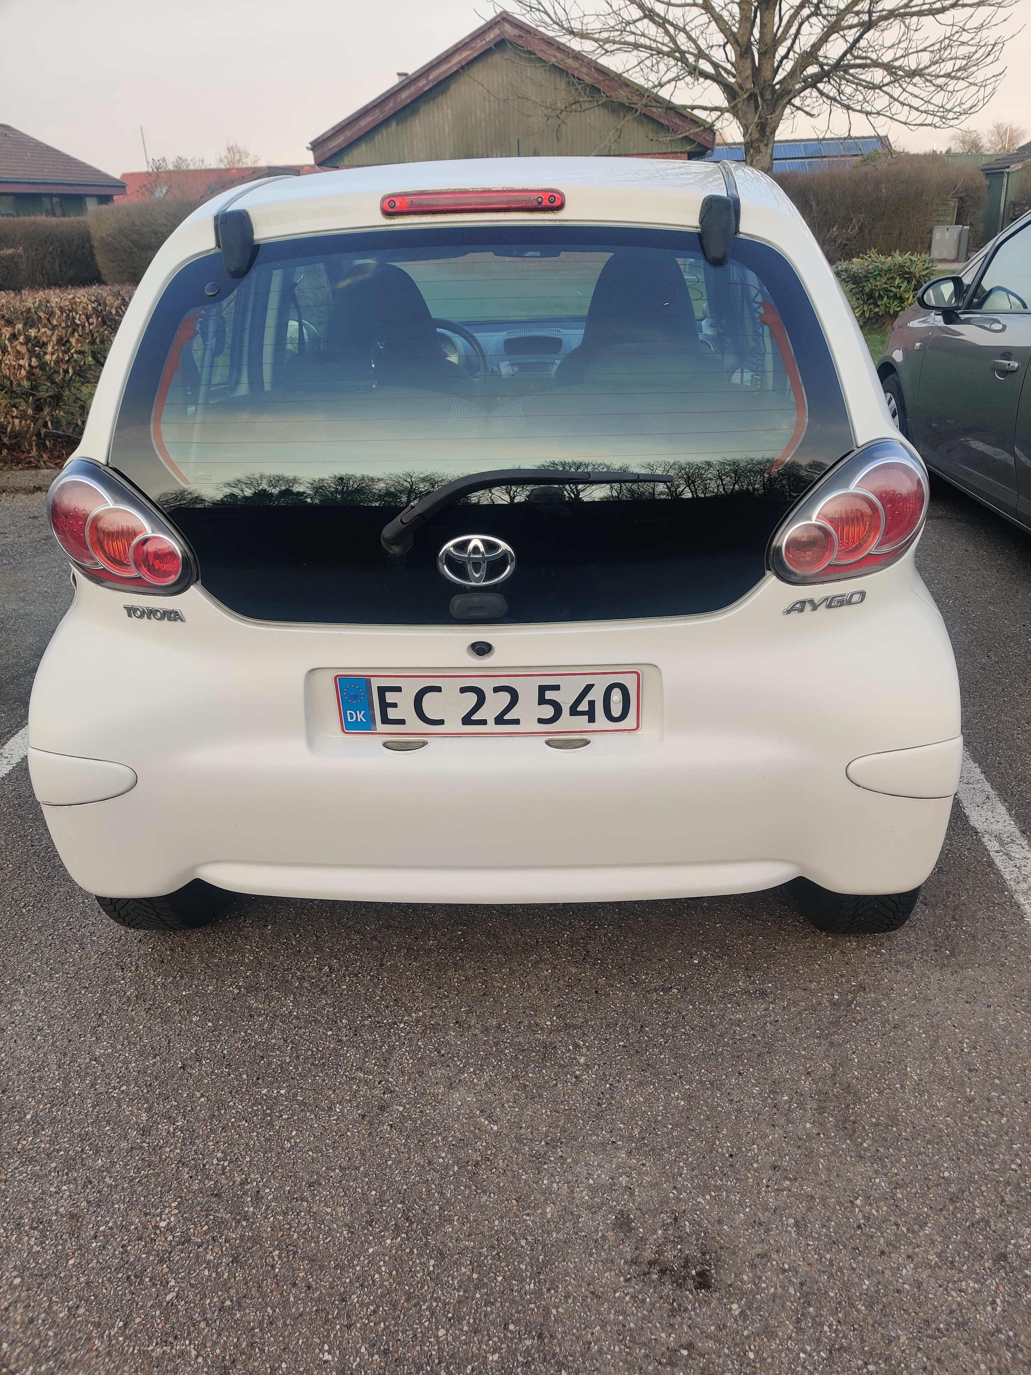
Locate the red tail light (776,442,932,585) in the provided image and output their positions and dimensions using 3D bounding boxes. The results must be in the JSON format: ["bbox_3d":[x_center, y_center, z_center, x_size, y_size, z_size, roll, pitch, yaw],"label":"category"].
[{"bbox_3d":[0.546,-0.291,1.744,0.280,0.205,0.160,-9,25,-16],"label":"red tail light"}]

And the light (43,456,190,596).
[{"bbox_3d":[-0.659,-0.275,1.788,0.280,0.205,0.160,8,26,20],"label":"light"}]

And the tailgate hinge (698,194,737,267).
[{"bbox_3d":[0.318,-0.720,1.690,0.055,0.115,0.045,-1,-1,2],"label":"tailgate hinge"}]

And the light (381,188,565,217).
[{"bbox_3d":[-0.066,-0.753,1.665,0.287,0.042,0.032,-1,9,2],"label":"light"}]

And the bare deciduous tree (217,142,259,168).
[{"bbox_3d":[-18.877,-34.286,72.909,3.600,6.000,3.600,-1,24,2],"label":"bare deciduous tree"}]

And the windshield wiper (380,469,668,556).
[{"bbox_3d":[0.014,-0.271,1.655,0.445,0.125,0.060,-1,9,2],"label":"windshield wiper"}]

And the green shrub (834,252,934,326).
[{"bbox_3d":[4.067,-4.423,12.036,1.400,0.800,1.200,-1,24,2],"label":"green shrub"}]

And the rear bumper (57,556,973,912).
[{"bbox_3d":[-0.044,0.079,1.852,1.580,0.560,0.270,-1,24,2],"label":"rear bumper"}]

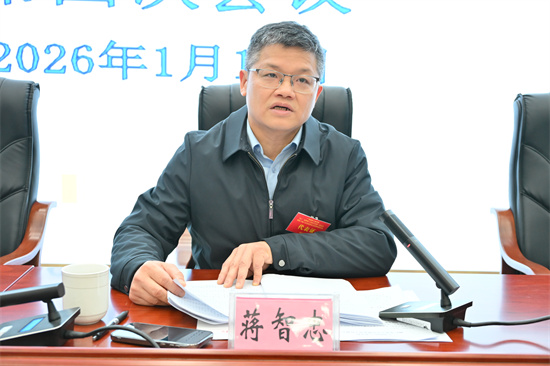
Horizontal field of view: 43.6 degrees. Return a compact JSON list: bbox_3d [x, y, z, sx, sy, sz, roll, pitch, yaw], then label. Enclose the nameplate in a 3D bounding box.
[{"bbox_3d":[0.017,0.231,1.162,0.188,0.098,0.060,1,7,0],"label":"nameplate"}]

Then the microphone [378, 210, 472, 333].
[{"bbox_3d":[0.275,0.163,1.301,0.175,0.205,0.095,6,9,36],"label":"microphone"}]

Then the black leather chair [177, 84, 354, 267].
[{"bbox_3d":[-0.005,0.318,2.044,0.630,1.210,0.700,1,7,0],"label":"black leather chair"}]

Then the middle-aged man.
[{"bbox_3d":[-0.040,0.301,1.689,0.640,1.330,0.700,1,7,0],"label":"middle-aged man"}]

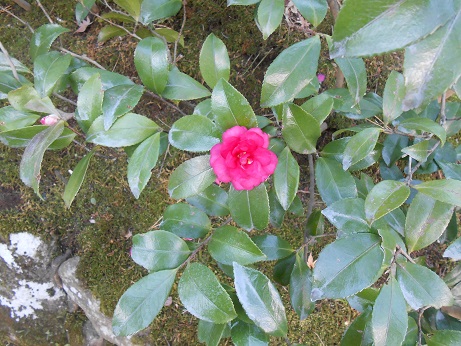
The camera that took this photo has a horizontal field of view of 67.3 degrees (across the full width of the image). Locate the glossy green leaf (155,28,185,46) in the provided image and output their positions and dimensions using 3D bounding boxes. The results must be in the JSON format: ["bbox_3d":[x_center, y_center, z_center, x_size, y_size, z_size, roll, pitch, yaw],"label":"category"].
[{"bbox_3d":[-0.083,-0.183,0.465,0.046,0.010,0.022,32,62,0],"label":"glossy green leaf"}]

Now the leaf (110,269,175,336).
[{"bbox_3d":[-0.091,0.137,0.365,0.045,0.012,0.102,44,96,11],"label":"leaf"}]

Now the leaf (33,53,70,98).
[{"bbox_3d":[-0.196,-0.108,0.383,0.032,0.014,0.062,13,76,1],"label":"leaf"}]

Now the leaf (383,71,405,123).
[{"bbox_3d":[0.199,-0.092,0.420,0.031,0.011,0.064,9,90,19],"label":"leaf"}]

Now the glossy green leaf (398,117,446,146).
[{"bbox_3d":[0.229,-0.052,0.415,0.068,0.018,0.034,22,40,-9],"label":"glossy green leaf"}]

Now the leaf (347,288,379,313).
[{"bbox_3d":[0.144,0.134,0.365,0.042,0.012,0.032,5,78,14],"label":"leaf"}]

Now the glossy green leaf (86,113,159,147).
[{"bbox_3d":[-0.113,-0.045,0.368,0.076,0.012,0.034,-8,79,-10],"label":"glossy green leaf"}]

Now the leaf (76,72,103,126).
[{"bbox_3d":[-0.181,-0.094,0.445,0.033,0.012,0.074,13,98,-17],"label":"leaf"}]

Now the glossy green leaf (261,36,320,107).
[{"bbox_3d":[0.062,-0.104,0.360,0.042,0.012,0.091,40,96,8],"label":"glossy green leaf"}]

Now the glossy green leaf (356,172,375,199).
[{"bbox_3d":[0.183,0.027,0.460,0.030,0.012,0.056,-15,79,13],"label":"glossy green leaf"}]

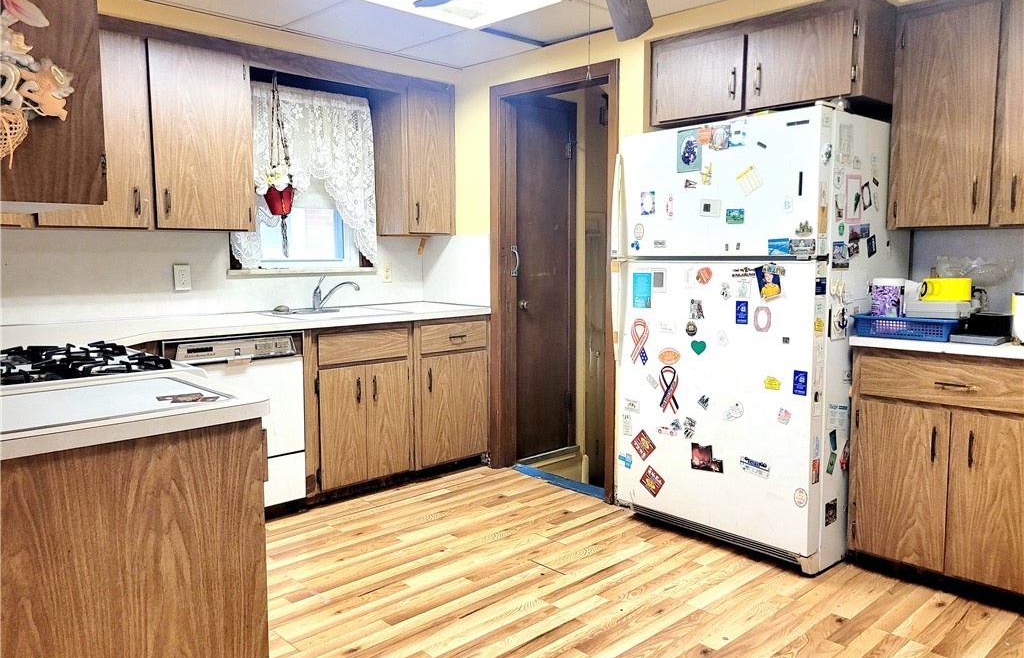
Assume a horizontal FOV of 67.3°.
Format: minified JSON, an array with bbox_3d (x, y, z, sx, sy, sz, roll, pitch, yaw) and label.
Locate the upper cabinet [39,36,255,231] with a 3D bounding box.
[{"bbox_3d":[-1.630,-0.846,3.375,0.889,0.827,0.318,-6,8,-43],"label":"upper cabinet"}]

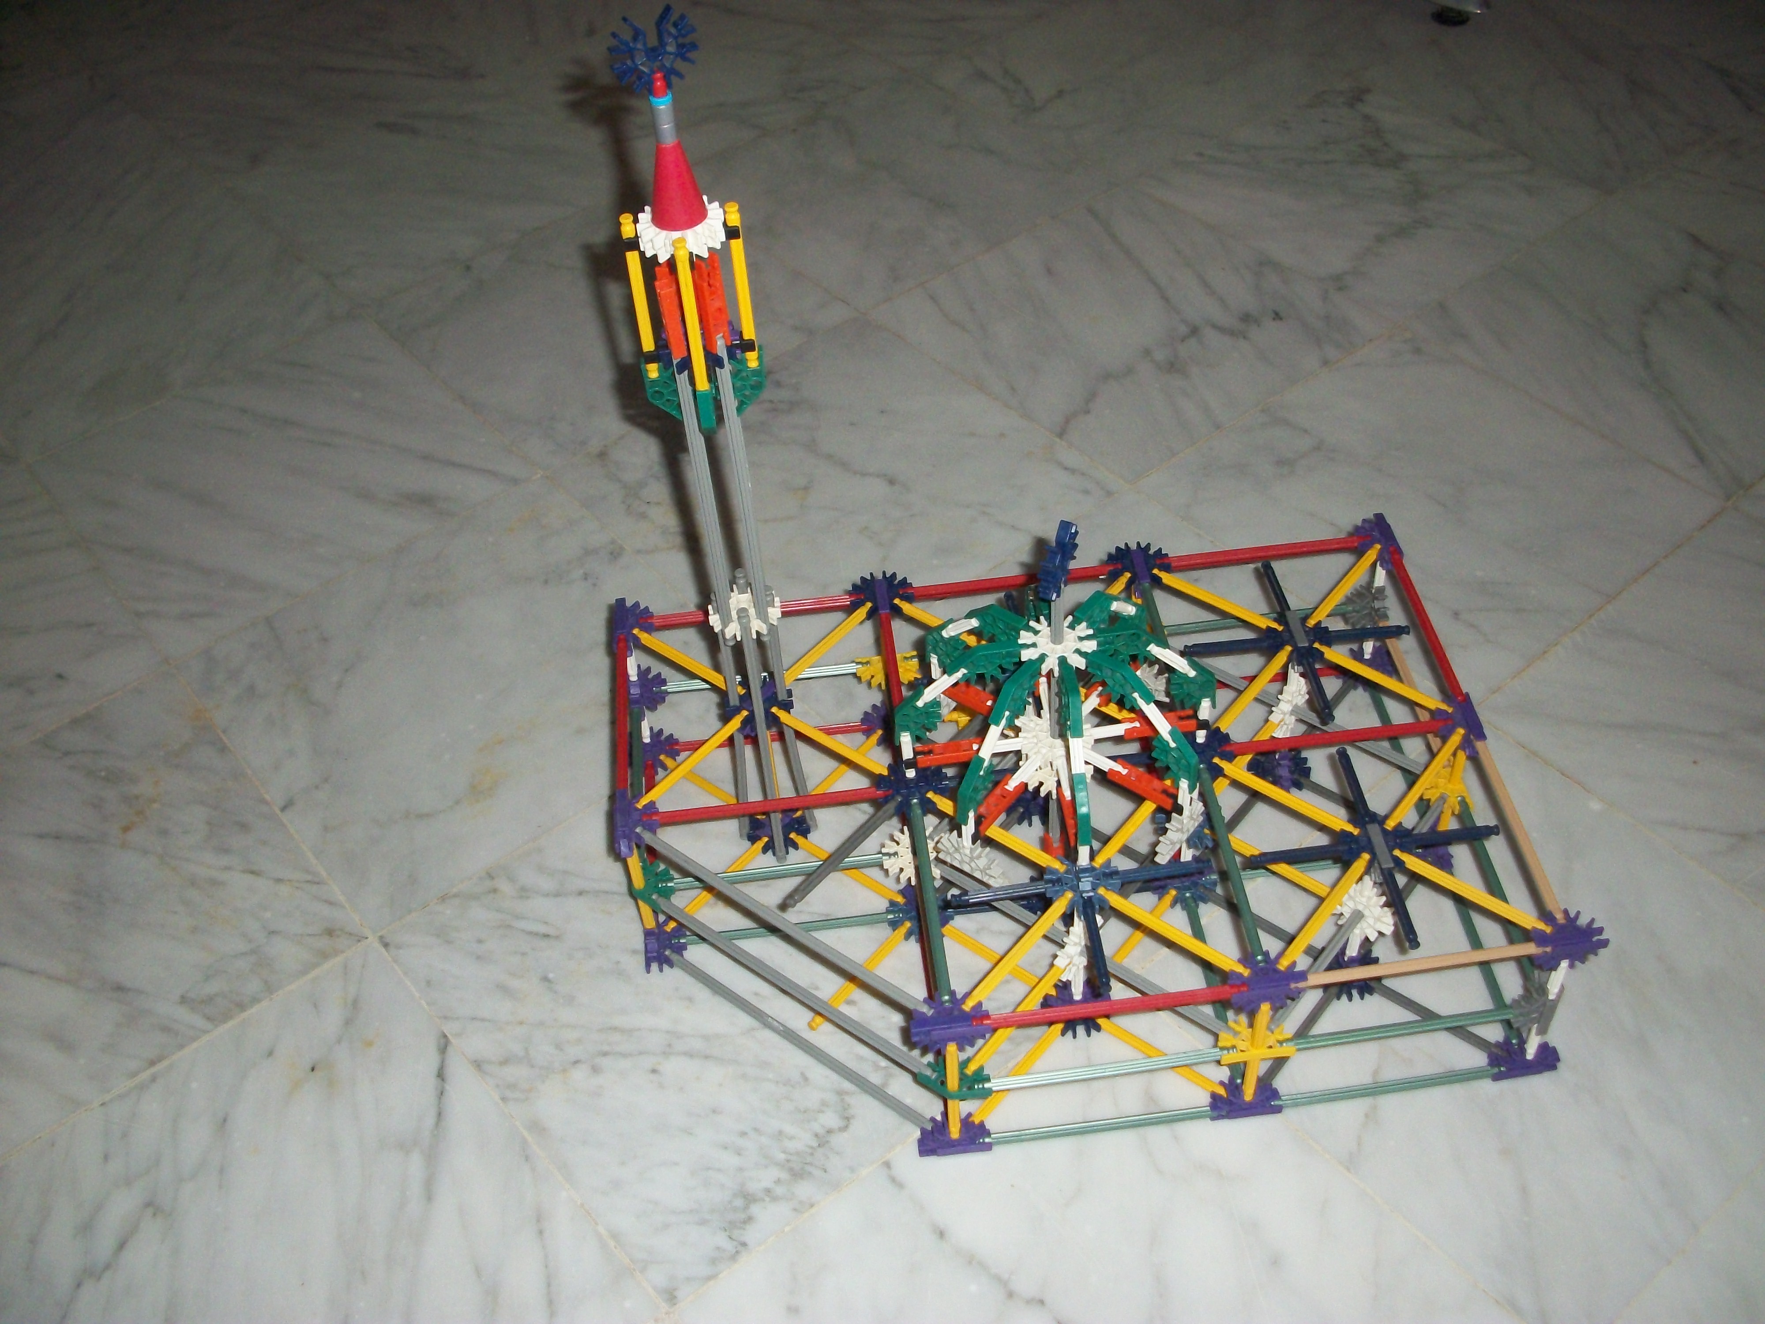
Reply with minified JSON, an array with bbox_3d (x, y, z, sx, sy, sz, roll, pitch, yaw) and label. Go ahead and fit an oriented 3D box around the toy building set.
[{"bbox_3d":[0.085,-0.047,0.851,0.477,0.514,0.329,-7,44,-2],"label":"toy building set"}]

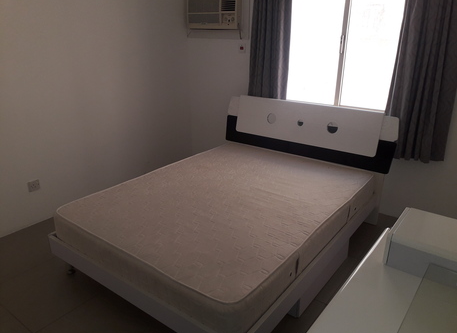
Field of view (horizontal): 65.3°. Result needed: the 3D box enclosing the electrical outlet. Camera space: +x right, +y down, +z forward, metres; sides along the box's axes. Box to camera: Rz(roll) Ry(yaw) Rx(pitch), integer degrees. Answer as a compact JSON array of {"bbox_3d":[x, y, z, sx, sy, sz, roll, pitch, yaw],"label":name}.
[{"bbox_3d":[-1.655,0.167,3.044,0.016,0.086,0.090,15,25,34],"label":"electrical outlet"}]

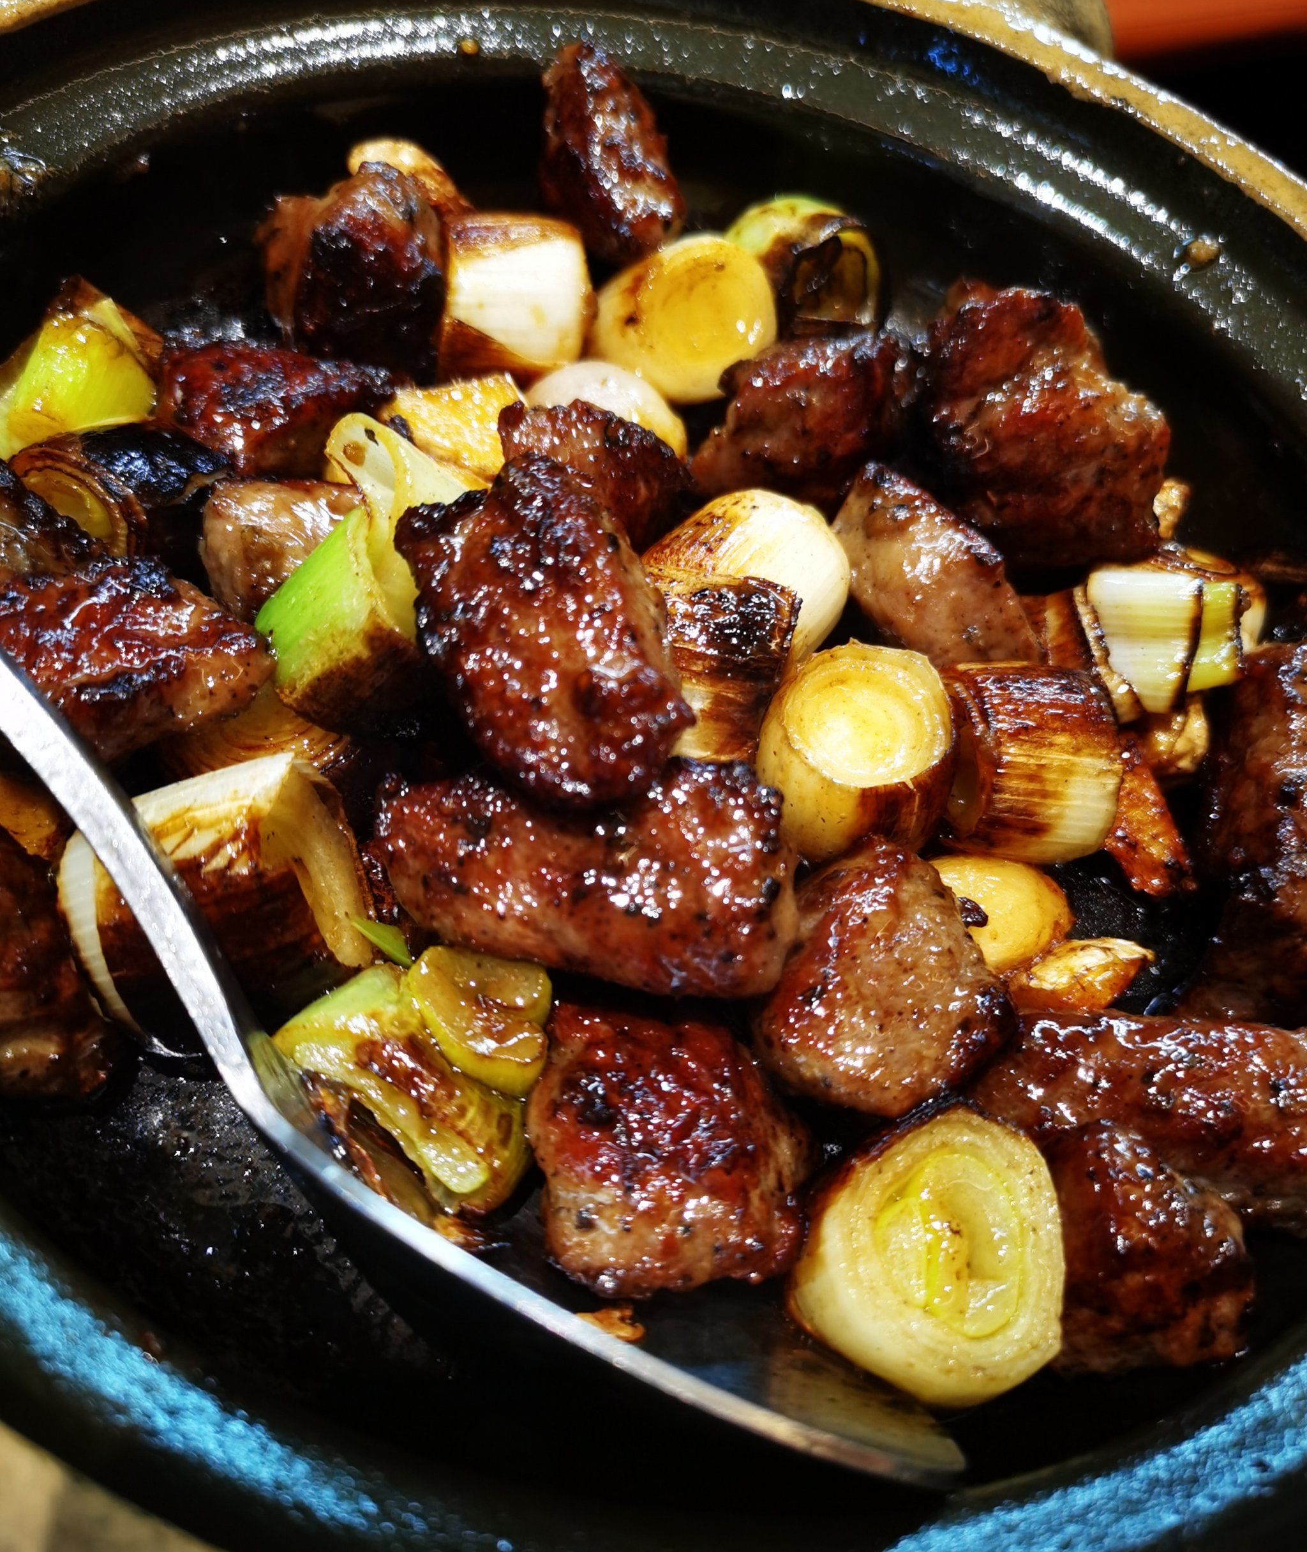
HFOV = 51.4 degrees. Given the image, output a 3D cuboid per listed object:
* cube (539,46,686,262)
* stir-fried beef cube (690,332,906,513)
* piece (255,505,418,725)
[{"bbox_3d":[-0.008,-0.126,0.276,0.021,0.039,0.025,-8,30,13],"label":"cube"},{"bbox_3d":[0.024,-0.058,0.223,0.028,0.021,0.021,-17,65,-22],"label":"stir-fried beef cube"},{"bbox_3d":[-0.046,-0.024,0.202,0.022,0.025,0.022,41,18,0],"label":"piece"}]

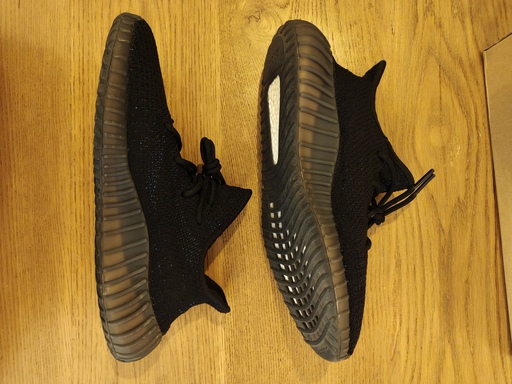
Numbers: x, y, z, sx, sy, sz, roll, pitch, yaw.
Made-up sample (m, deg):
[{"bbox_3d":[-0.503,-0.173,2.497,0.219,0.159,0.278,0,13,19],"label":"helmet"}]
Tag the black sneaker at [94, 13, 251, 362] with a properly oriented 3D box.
[{"bbox_3d":[-0.066,-0.004,0.318,0.134,0.108,0.295,0,90,-19],"label":"black sneaker"}]

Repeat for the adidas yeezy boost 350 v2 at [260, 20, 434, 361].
[{"bbox_3d":[0.088,-0.001,0.318,0.136,0.108,0.295,-7,90,-19],"label":"adidas yeezy boost 350 v2"}]

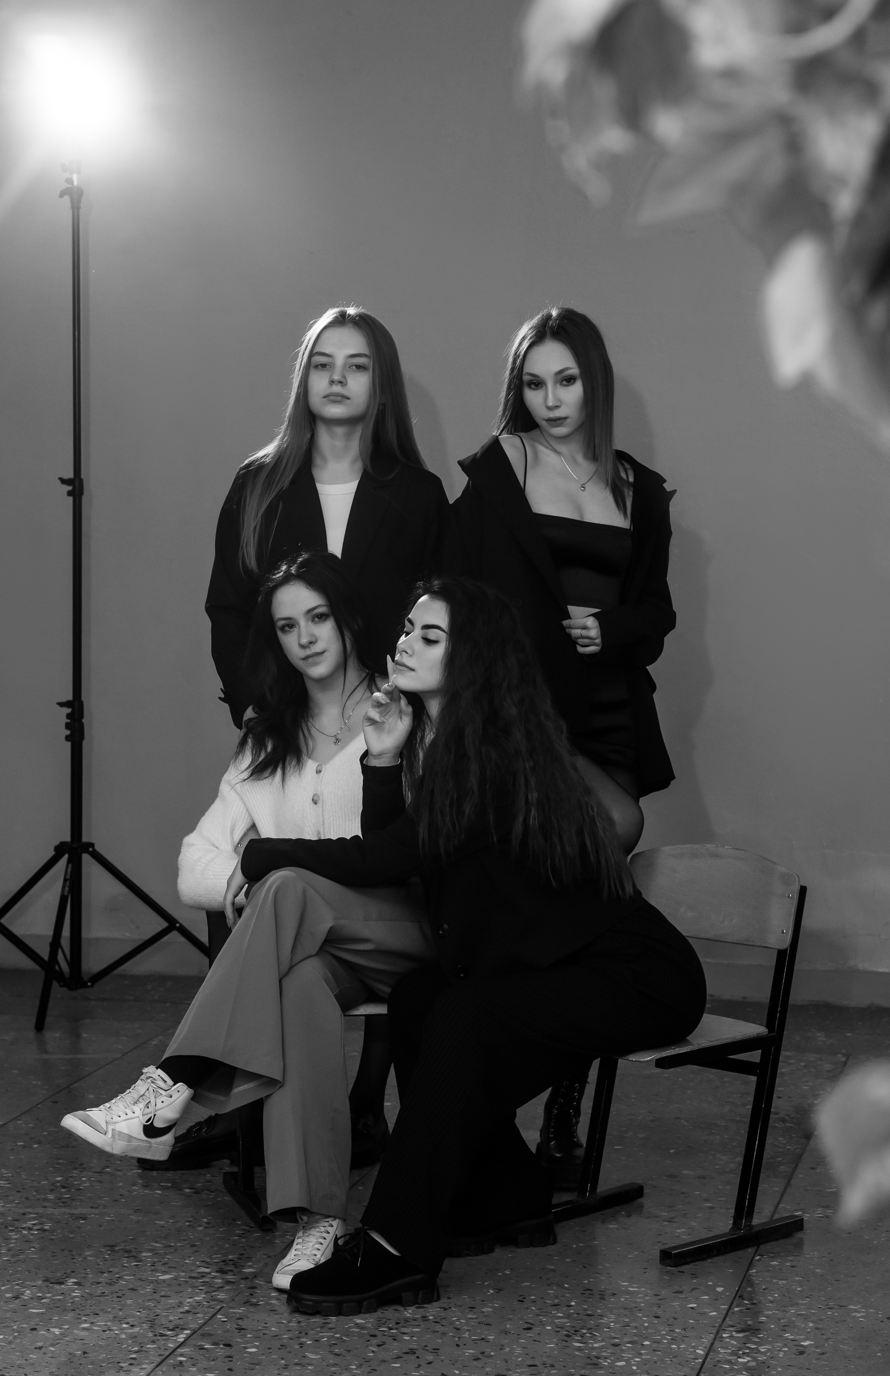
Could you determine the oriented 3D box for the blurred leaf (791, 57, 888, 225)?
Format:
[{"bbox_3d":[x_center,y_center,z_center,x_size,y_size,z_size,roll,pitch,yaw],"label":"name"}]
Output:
[{"bbox_3d":[0.152,-0.211,1.250,0.036,0.063,0.030,1,4,7],"label":"blurred leaf"}]

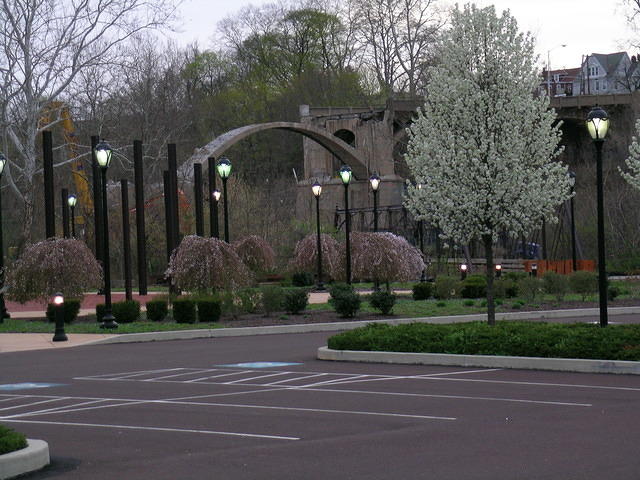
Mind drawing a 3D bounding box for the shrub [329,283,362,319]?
[{"bbox_3d":[0.585,1.450,45.000,0.760,0.847,0.740,-2,0,0],"label":"shrub"}]

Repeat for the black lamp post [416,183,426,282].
[{"bbox_3d":[4.840,-0.367,89.465,0.460,4.720,0.460,-2,0,0],"label":"black lamp post"}]

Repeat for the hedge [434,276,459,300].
[{"bbox_3d":[4.159,1.595,62.000,0.855,0.789,0.850,-2,1,0],"label":"hedge"}]

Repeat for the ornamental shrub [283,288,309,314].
[{"bbox_3d":[-0.624,1.582,48.500,0.660,0.669,0.660,-2,0,0],"label":"ornamental shrub"}]

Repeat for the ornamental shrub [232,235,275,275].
[{"bbox_3d":[-3.067,0.832,86.000,2.000,2.076,2.000,-2,0,0],"label":"ornamental shrub"}]

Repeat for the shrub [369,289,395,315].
[{"bbox_3d":[1.707,1.707,51.500,0.765,0.655,0.750,-2,1,0],"label":"shrub"}]

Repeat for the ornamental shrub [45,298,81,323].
[{"bbox_3d":[-6.678,1.832,49.000,0.909,0.624,0.900,-2,1,0],"label":"ornamental shrub"}]

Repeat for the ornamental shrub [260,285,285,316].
[{"bbox_3d":[-1.271,1.636,51.000,0.676,0.865,0.750,-2,1,0],"label":"ornamental shrub"}]

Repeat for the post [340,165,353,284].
[{"bbox_3d":[0.924,-0.329,62.000,0.410,4.309,0.410,-2,0,0],"label":"post"}]

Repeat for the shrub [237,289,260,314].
[{"bbox_3d":[-2.072,1.771,54.739,0.694,0.726,0.694,-2,0,0],"label":"shrub"}]

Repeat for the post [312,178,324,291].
[{"bbox_3d":[-0.048,-0.195,79.542,0.460,4.627,0.460,-2,0,0],"label":"post"}]

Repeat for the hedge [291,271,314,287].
[{"bbox_3d":[-0.778,1.815,87.761,1.067,0.698,1.067,-2,0,0],"label":"hedge"}]

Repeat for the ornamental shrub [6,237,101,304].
[{"bbox_3d":[-8.777,1.147,62.207,3.167,2.391,3.167,-2,0,0],"label":"ornamental shrub"}]

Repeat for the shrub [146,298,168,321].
[{"bbox_3d":[-4.076,1.756,47.300,0.540,0.527,0.540,-2,0,0],"label":"shrub"}]

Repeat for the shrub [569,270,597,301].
[{"bbox_3d":[8.454,1.460,60.500,0.962,0.962,0.950,-2,1,0],"label":"shrub"}]

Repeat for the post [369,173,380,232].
[{"bbox_3d":[2.022,-0.277,67.500,0.410,4.280,0.410,-2,0,0],"label":"post"}]

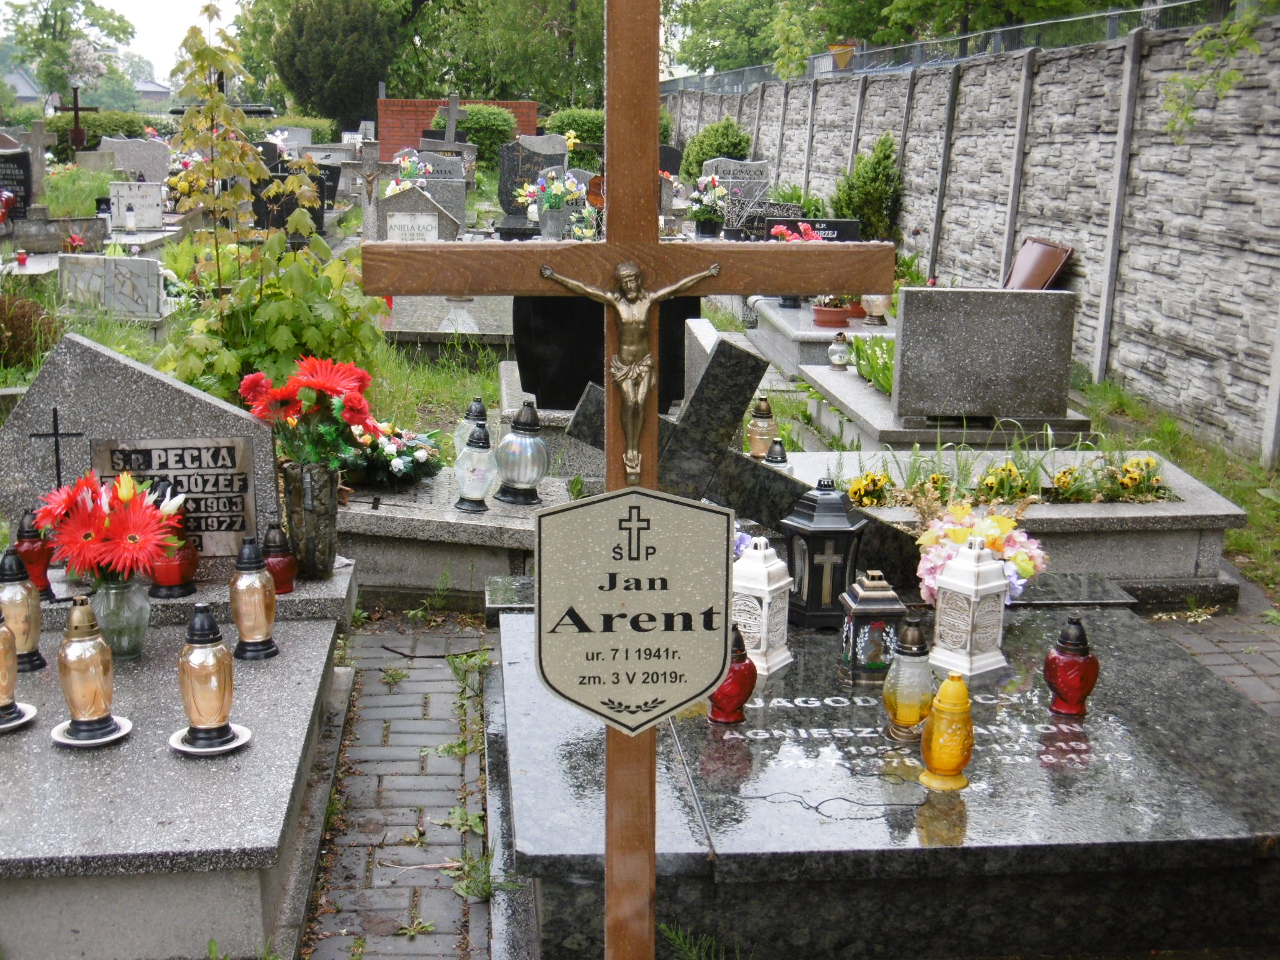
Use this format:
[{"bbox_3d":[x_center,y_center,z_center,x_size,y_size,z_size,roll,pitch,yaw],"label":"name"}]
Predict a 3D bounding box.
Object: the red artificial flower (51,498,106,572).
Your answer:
[{"bbox_3d":[-1.292,0.130,4.400,0.167,0.176,0.078,-1,11,-6],"label":"red artificial flower"}]

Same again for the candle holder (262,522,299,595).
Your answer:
[{"bbox_3d":[-0.981,0.209,5.149,0.099,0.192,0.099,-2,12,-5],"label":"candle holder"}]

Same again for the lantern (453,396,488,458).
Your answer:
[{"bbox_3d":[-0.596,-0.152,6.710,0.150,0.291,0.150,3,12,-6],"label":"lantern"}]

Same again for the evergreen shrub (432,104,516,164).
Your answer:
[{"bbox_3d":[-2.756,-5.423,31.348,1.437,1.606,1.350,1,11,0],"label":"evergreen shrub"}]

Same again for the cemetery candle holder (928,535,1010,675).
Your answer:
[{"bbox_3d":[0.786,0.285,4.467,0.132,0.313,0.132,-9,15,-41],"label":"cemetery candle holder"}]

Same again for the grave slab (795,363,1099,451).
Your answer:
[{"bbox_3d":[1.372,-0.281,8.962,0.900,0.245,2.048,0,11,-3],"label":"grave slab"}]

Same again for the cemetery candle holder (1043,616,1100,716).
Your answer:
[{"bbox_3d":[0.961,0.411,4.185,0.123,0.221,0.117,0,12,-5],"label":"cemetery candle holder"}]

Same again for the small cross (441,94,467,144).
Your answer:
[{"bbox_3d":[-2.482,-4.792,25.000,0.375,0.666,0.100,5,11,-6],"label":"small cross"}]

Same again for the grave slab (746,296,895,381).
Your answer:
[{"bbox_3d":[1.161,-0.815,10.609,0.880,0.235,2.000,0,11,-5],"label":"grave slab"}]

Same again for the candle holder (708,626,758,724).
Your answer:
[{"bbox_3d":[0.197,0.419,4.096,0.120,0.213,0.114,1,12,-5],"label":"candle holder"}]

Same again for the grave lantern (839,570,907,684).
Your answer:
[{"bbox_3d":[0.619,0.376,5.018,0.153,0.271,0.153,-1,12,-8],"label":"grave lantern"}]

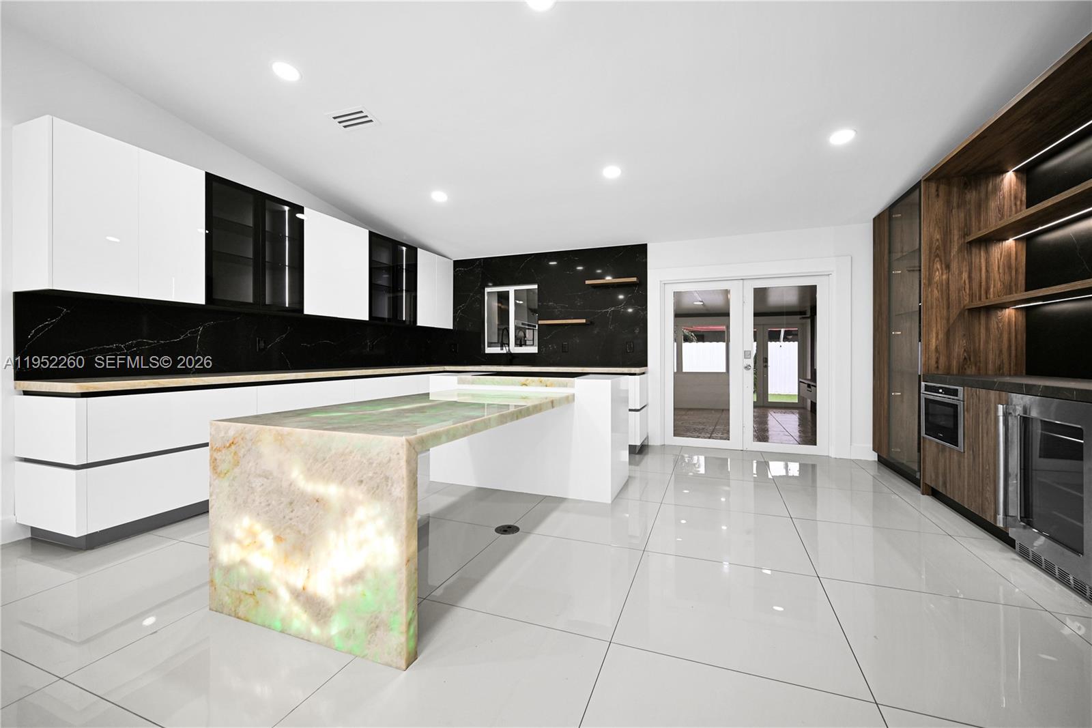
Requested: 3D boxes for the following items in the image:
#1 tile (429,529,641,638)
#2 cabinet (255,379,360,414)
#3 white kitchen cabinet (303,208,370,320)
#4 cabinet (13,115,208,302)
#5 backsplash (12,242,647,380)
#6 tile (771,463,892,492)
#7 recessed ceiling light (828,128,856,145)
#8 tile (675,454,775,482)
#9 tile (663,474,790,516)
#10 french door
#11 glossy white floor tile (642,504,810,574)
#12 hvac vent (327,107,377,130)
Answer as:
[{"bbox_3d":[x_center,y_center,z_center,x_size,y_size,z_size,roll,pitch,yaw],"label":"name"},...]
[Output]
[{"bbox_3d":[0.008,1.094,2.220,0.864,0.012,0.840,1,1,21],"label":"tile"},{"bbox_3d":[-2.398,0.554,3.934,0.627,0.804,0.969,1,1,21],"label":"cabinet"},{"bbox_3d":[-2.194,-0.916,4.206,0.385,0.954,0.765,0,1,21],"label":"white kitchen cabinet"},{"bbox_3d":[-2.758,-0.900,2.754,0.385,0.954,0.773,0,1,21],"label":"cabinet"},{"bbox_3d":[-0.978,-0.719,3.995,3.209,1.590,4.286,1,1,21],"label":"backsplash"},{"bbox_3d":[2.413,0.995,3.782,0.818,0.010,0.818,0,1,21],"label":"tile"},{"bbox_3d":[1.816,-1.396,2.603,0.155,0.020,0.155,0,1,21],"label":"recessed ceiling light"},{"bbox_3d":[1.651,0.996,4.079,0.818,0.010,0.818,0,1,21],"label":"tile"},{"bbox_3d":[1.354,1.004,3.316,0.818,0.010,0.818,0,1,21],"label":"tile"},{"bbox_3d":[2.328,0.017,5.042,1.756,2.009,0.057,0,1,20],"label":"french door"},{"bbox_3d":[1.137,1.083,2.703,0.873,0.012,0.844,1,1,21],"label":"glossy white floor tile"},{"bbox_3d":[-1.510,-1.911,3.314,0.342,0.018,0.205,1,9,21],"label":"hvac vent"}]

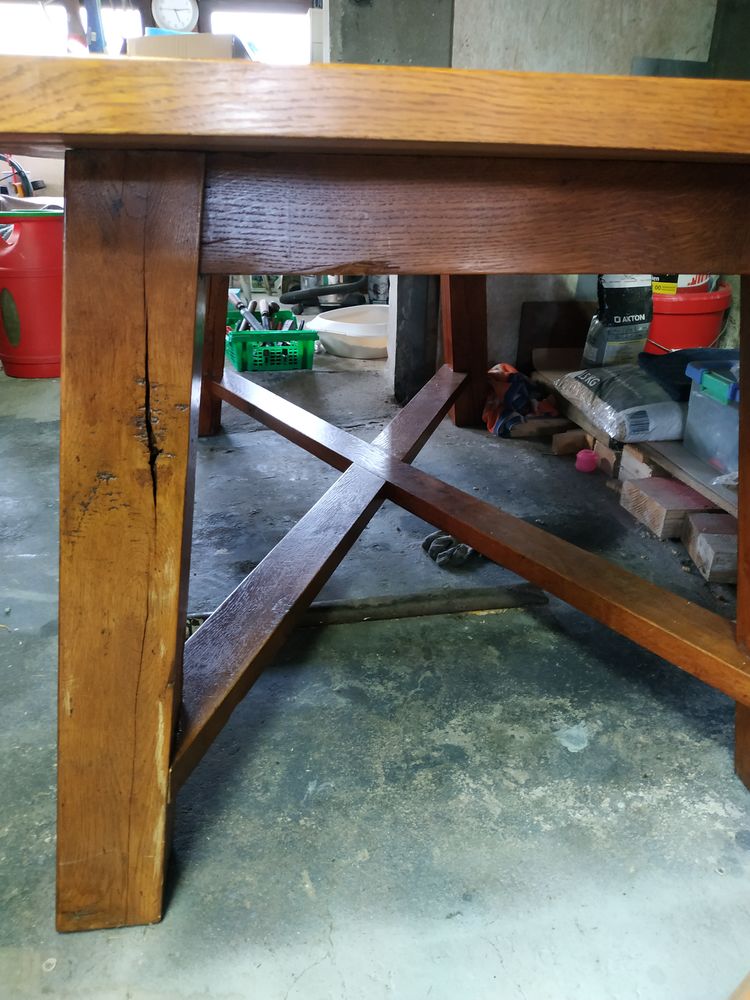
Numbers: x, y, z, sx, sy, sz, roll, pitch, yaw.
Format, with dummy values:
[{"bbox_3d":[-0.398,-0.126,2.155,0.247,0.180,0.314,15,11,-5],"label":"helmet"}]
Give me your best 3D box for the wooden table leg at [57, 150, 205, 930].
[{"bbox_3d":[-0.233,0.071,0.658,0.103,0.740,0.101,4,16,-12],"label":"wooden table leg"}]

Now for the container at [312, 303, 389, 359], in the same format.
[{"bbox_3d":[-0.025,-0.750,3.086,0.580,0.156,0.540,-3,25,-9],"label":"container"}]

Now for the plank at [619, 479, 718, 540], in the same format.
[{"bbox_3d":[0.756,0.009,1.599,0.300,0.064,0.174,-3,25,-9],"label":"plank"}]

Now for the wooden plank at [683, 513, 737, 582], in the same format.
[{"bbox_3d":[0.797,0.102,1.404,0.280,0.064,0.175,4,25,5],"label":"wooden plank"}]

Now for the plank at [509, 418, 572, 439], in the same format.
[{"bbox_3d":[0.517,-0.216,2.103,0.250,0.038,0.065,-1,25,-5],"label":"plank"}]

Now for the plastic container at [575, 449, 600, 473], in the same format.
[{"bbox_3d":[0.563,-0.109,1.859,0.054,0.052,0.054,-3,25,-9],"label":"plastic container"}]

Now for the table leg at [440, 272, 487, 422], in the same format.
[{"bbox_3d":[0.257,-0.548,2.000,0.103,0.740,0.101,-11,34,-5],"label":"table leg"}]

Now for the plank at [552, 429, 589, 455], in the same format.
[{"bbox_3d":[0.581,-0.172,1.988,0.170,0.058,0.030,-17,30,-33],"label":"plank"}]

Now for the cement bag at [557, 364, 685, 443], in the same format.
[{"bbox_3d":[0.700,-0.293,1.960,0.220,0.095,0.450,-1,25,-4],"label":"cement bag"}]

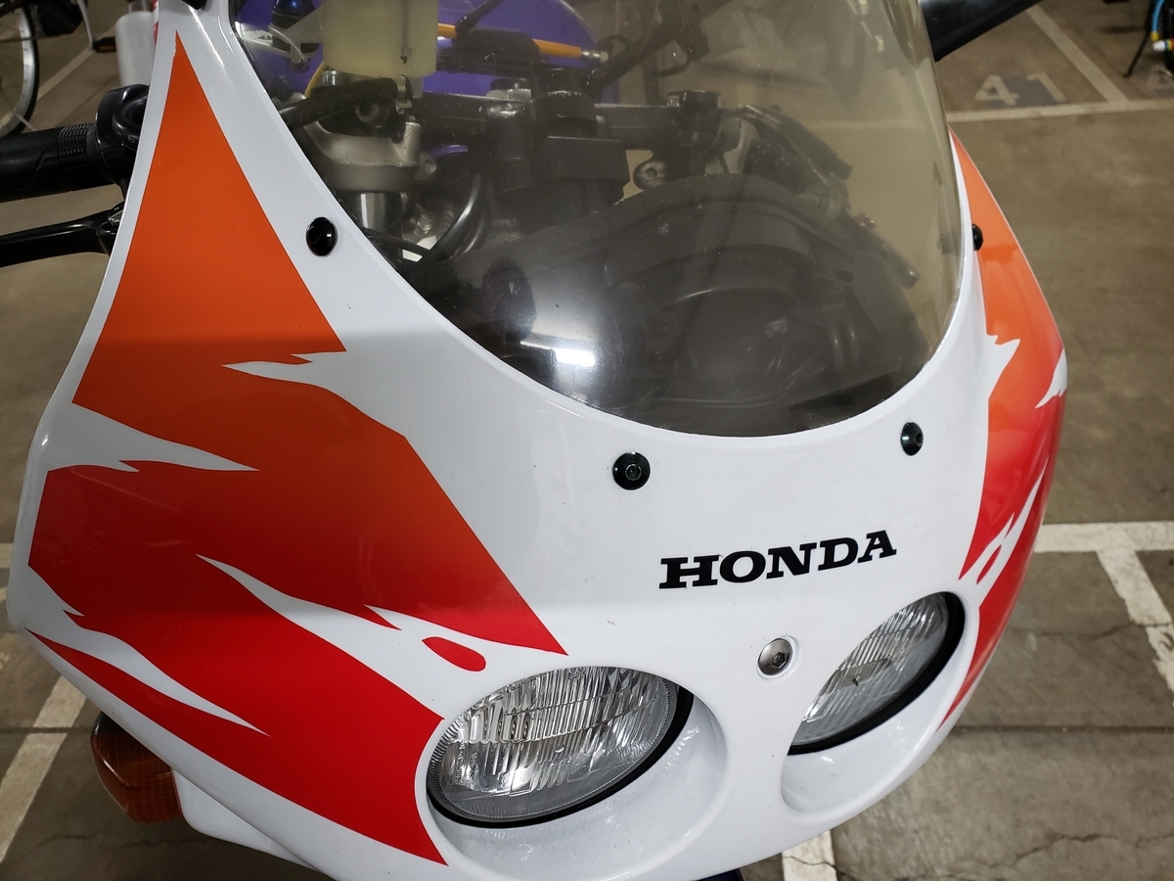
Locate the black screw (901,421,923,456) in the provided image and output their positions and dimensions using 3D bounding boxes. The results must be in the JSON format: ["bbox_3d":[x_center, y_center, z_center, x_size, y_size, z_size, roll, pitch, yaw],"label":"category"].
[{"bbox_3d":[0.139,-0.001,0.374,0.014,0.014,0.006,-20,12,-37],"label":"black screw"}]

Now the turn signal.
[{"bbox_3d":[-0.217,0.147,0.425,0.048,0.052,0.065,-4,41,-24],"label":"turn signal"}]

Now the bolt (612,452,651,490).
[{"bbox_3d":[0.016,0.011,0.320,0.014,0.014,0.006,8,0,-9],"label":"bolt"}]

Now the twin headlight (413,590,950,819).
[{"bbox_3d":[0.051,0.100,0.427,0.276,0.121,0.095,-4,36,-24],"label":"twin headlight"}]

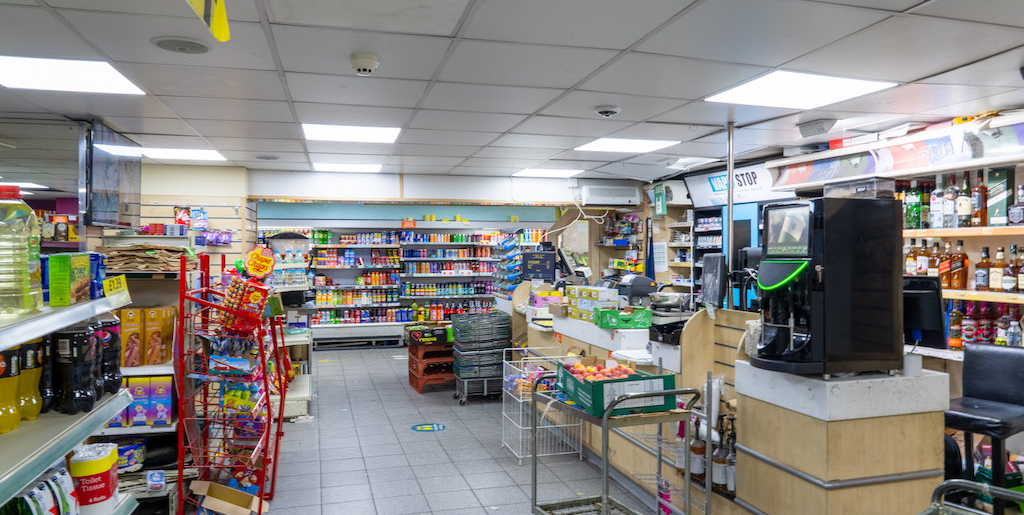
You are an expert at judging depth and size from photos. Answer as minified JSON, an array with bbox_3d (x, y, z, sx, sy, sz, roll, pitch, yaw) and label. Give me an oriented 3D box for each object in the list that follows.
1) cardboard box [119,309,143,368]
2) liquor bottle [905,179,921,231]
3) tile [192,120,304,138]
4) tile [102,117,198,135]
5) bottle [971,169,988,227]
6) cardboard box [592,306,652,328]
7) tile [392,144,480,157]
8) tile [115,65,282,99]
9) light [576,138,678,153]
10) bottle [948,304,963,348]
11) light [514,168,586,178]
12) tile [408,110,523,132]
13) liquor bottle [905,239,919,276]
[{"bbox_3d":[-2.073,0.436,3.738,0.093,0.310,0.100,0,1,-14],"label":"cardboard box"},{"bbox_3d":[2.363,-0.307,4.020,0.075,0.292,0.085,0,0,-37],"label":"liquor bottle"},{"bbox_3d":[-1.575,-0.765,4.084,0.600,0.020,0.600,0,0,-14],"label":"tile"},{"bbox_3d":[-2.156,-0.762,3.937,0.600,0.020,0.600,0,0,-14],"label":"tile"},{"bbox_3d":[2.606,-0.331,3.800,0.077,0.312,0.077,0,1,-33],"label":"bottle"},{"bbox_3d":[0.697,0.380,4.310,0.320,0.117,0.190,0,1,-9],"label":"cardboard box"},{"bbox_3d":[-0.547,-0.778,4.943,0.600,0.020,0.600,0,1,-14],"label":"tile"},{"bbox_3d":[-1.280,-0.749,2.917,0.600,0.020,0.600,0,1,-14],"label":"tile"},{"bbox_3d":[0.763,-0.770,4.656,0.600,0.030,0.600,0,1,-14],"label":"light"},{"bbox_3d":[2.484,0.375,3.820,0.077,0.295,0.077,0,0,-37],"label":"bottle"},{"bbox_3d":[0.341,-0.811,6.470,0.600,0.030,0.600,0,1,-14],"label":"light"},{"bbox_3d":[-0.254,-0.757,3.780,0.597,0.022,0.597,0,1,-14],"label":"tile"},{"bbox_3d":[2.358,0.031,4.020,0.075,0.283,0.077,0,0,-37],"label":"liquor bottle"}]

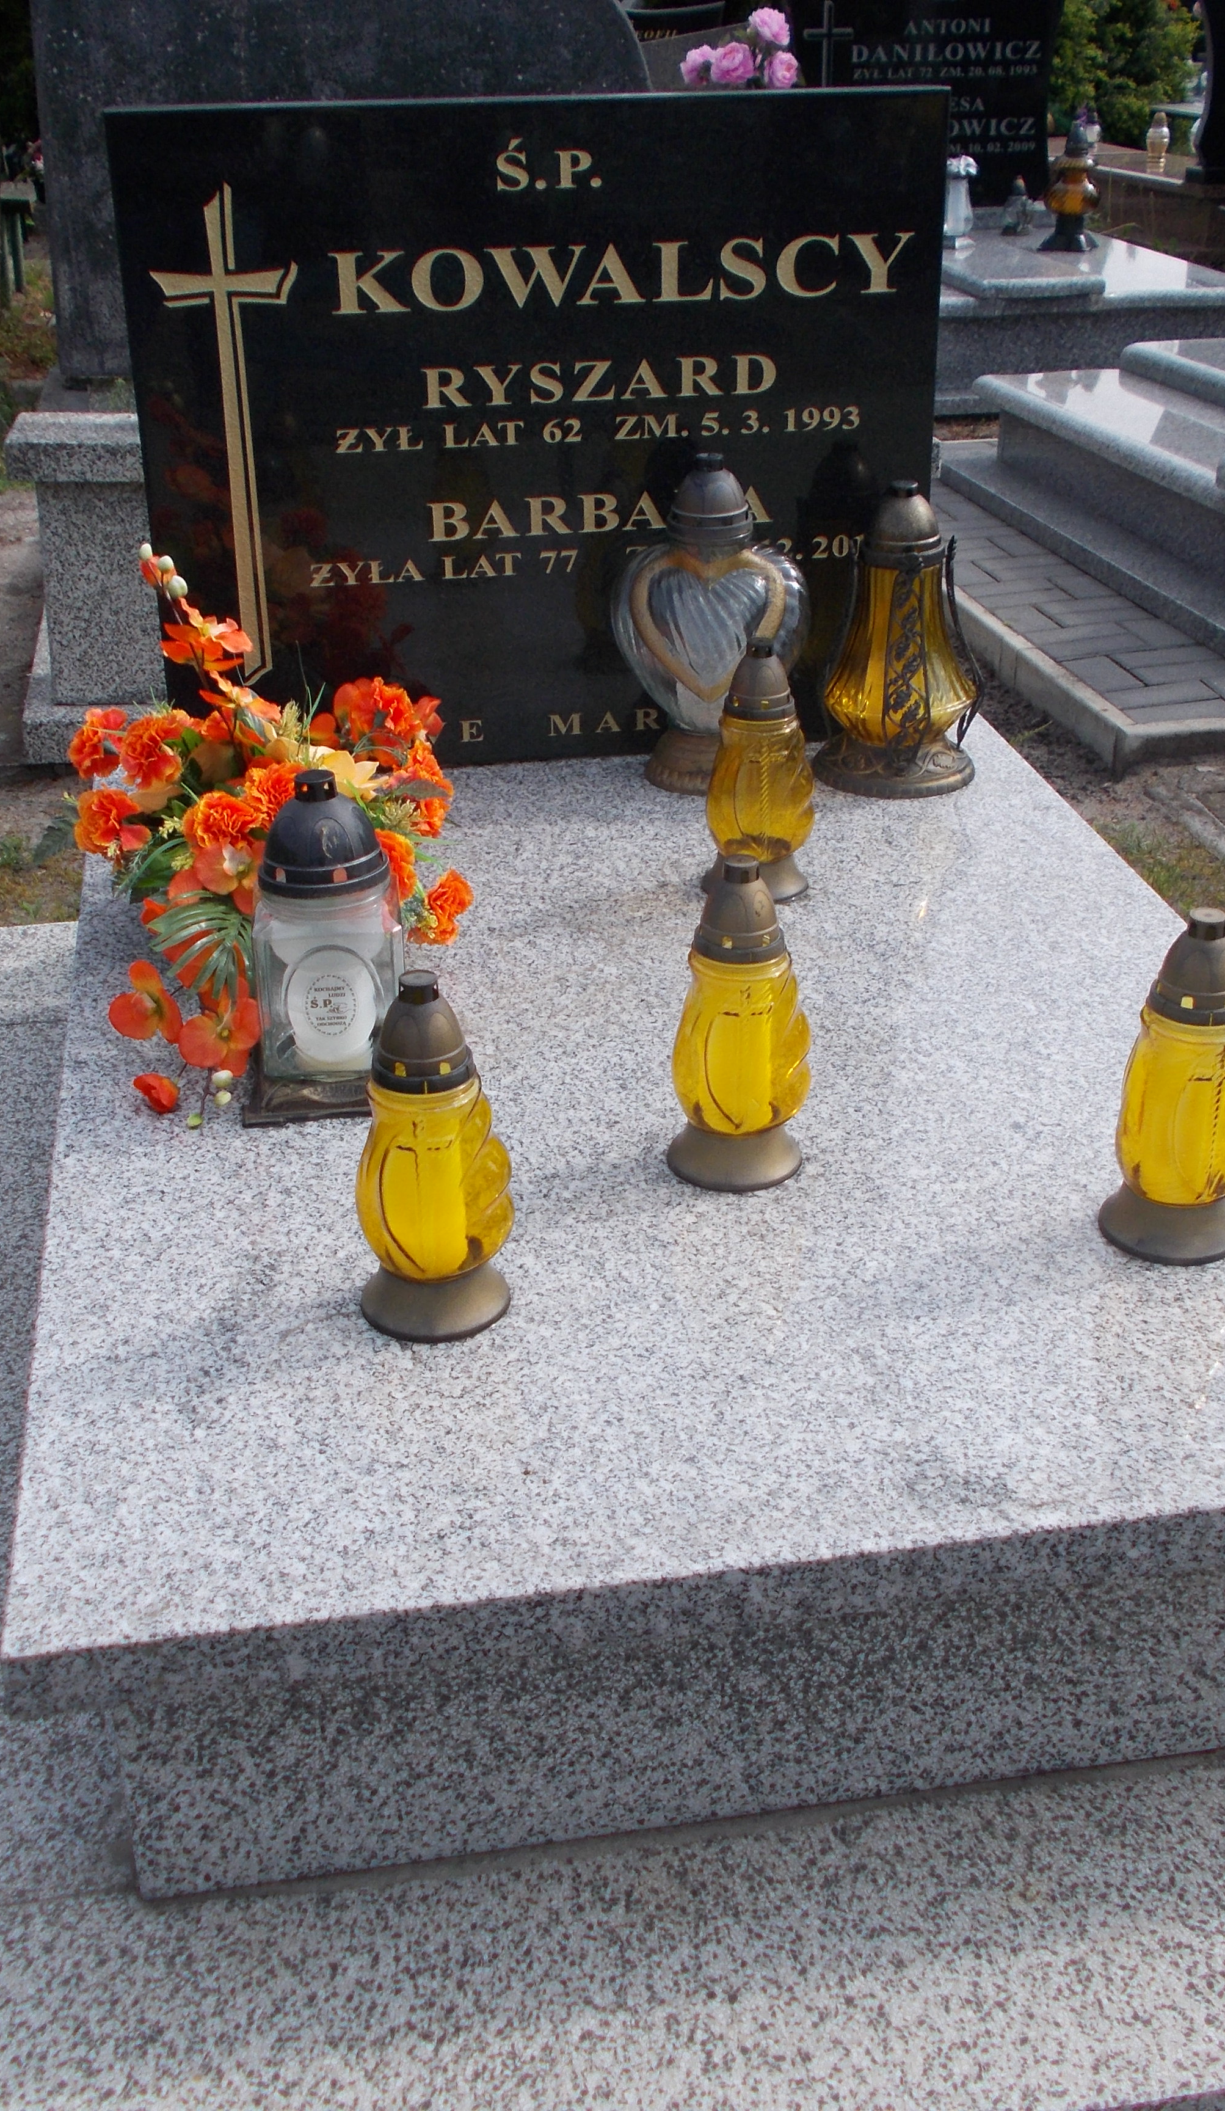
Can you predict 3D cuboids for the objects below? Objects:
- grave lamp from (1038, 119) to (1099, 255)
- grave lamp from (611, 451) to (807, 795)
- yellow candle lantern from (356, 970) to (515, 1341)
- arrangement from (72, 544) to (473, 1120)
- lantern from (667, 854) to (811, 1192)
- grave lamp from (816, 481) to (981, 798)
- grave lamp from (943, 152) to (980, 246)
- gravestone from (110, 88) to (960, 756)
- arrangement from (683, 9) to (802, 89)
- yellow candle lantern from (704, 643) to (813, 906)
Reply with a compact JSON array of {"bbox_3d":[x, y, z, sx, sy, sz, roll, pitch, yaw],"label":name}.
[{"bbox_3d":[1.433,-2.720,6.617,0.187,0.362,0.187,-5,28,-9],"label":"grave lamp"},{"bbox_3d":[0.109,-0.475,2.300,0.213,0.350,0.161,0,28,1],"label":"grave lamp"},{"bbox_3d":[-0.126,0.067,1.456,0.112,0.243,0.109,4,29,7],"label":"yellow candle lantern"},{"bbox_3d":[-0.282,-0.219,1.796,0.354,0.374,0.395,-5,28,-9],"label":"arrangement"},{"bbox_3d":[0.099,-0.026,1.627,0.112,0.243,0.109,1,29,1],"label":"lantern"},{"bbox_3d":[0.318,-0.467,2.319,0.190,0.317,0.190,-5,28,-9],"label":"grave lamp"},{"bbox_3d":[1.096,-2.691,6.658,0.109,0.265,0.109,4,28,7],"label":"grave lamp"},{"bbox_3d":[-0.075,-0.668,2.306,0.858,0.686,0.083,-5,26,-9],"label":"gravestone"},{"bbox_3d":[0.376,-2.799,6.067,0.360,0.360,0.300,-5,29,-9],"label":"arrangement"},{"bbox_3d":[0.148,-0.284,2.102,0.112,0.243,0.109,2,29,4],"label":"yellow candle lantern"}]

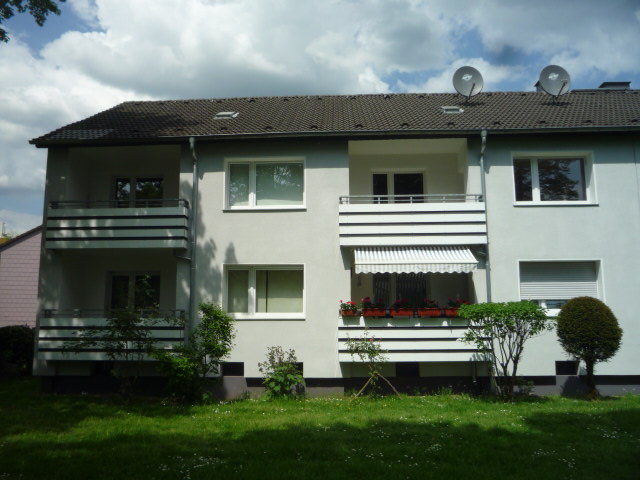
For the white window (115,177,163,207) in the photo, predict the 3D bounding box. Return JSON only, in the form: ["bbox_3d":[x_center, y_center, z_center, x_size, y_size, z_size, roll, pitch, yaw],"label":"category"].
[{"bbox_3d":[-5.089,-1.286,15.582,1.404,1.050,0.160,-1,-8,3],"label":"white window"}]

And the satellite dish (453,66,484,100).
[{"bbox_3d":[4.677,-4.885,17.483,0.970,1.060,0.500,0,-8,-5],"label":"satellite dish"}]

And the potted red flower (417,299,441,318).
[{"bbox_3d":[2.550,1.614,13.044,0.550,0.430,0.260,-1,-8,3],"label":"potted red flower"}]

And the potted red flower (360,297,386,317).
[{"bbox_3d":[1.274,1.581,13.092,0.590,0.450,0.250,-1,-8,3],"label":"potted red flower"}]

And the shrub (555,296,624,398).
[{"bbox_3d":[5.929,2.379,12.198,1.420,2.240,1.420,-1,-8,3],"label":"shrub"}]

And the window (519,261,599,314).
[{"bbox_3d":[5.875,1.180,13.547,1.997,1.364,0.180,-1,-8,3],"label":"window"}]

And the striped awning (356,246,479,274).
[{"bbox_3d":[2.223,0.476,13.145,2.774,0.743,1.100,-1,-8,3],"label":"striped awning"}]

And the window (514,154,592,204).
[{"bbox_3d":[5.868,-1.522,13.920,2.039,1.336,0.180,-1,-8,3],"label":"window"}]

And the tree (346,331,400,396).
[{"bbox_3d":[1.176,2.792,12.441,1.162,1.416,1.000,-1,-8,3],"label":"tree"}]

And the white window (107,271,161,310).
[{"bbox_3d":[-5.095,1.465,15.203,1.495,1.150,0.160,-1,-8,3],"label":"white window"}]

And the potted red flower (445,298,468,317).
[{"bbox_3d":[3.212,1.606,13.007,0.576,0.430,0.260,-1,-8,3],"label":"potted red flower"}]

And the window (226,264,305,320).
[{"bbox_3d":[-1.383,1.300,13.914,2.020,1.350,0.180,-1,-8,3],"label":"window"}]

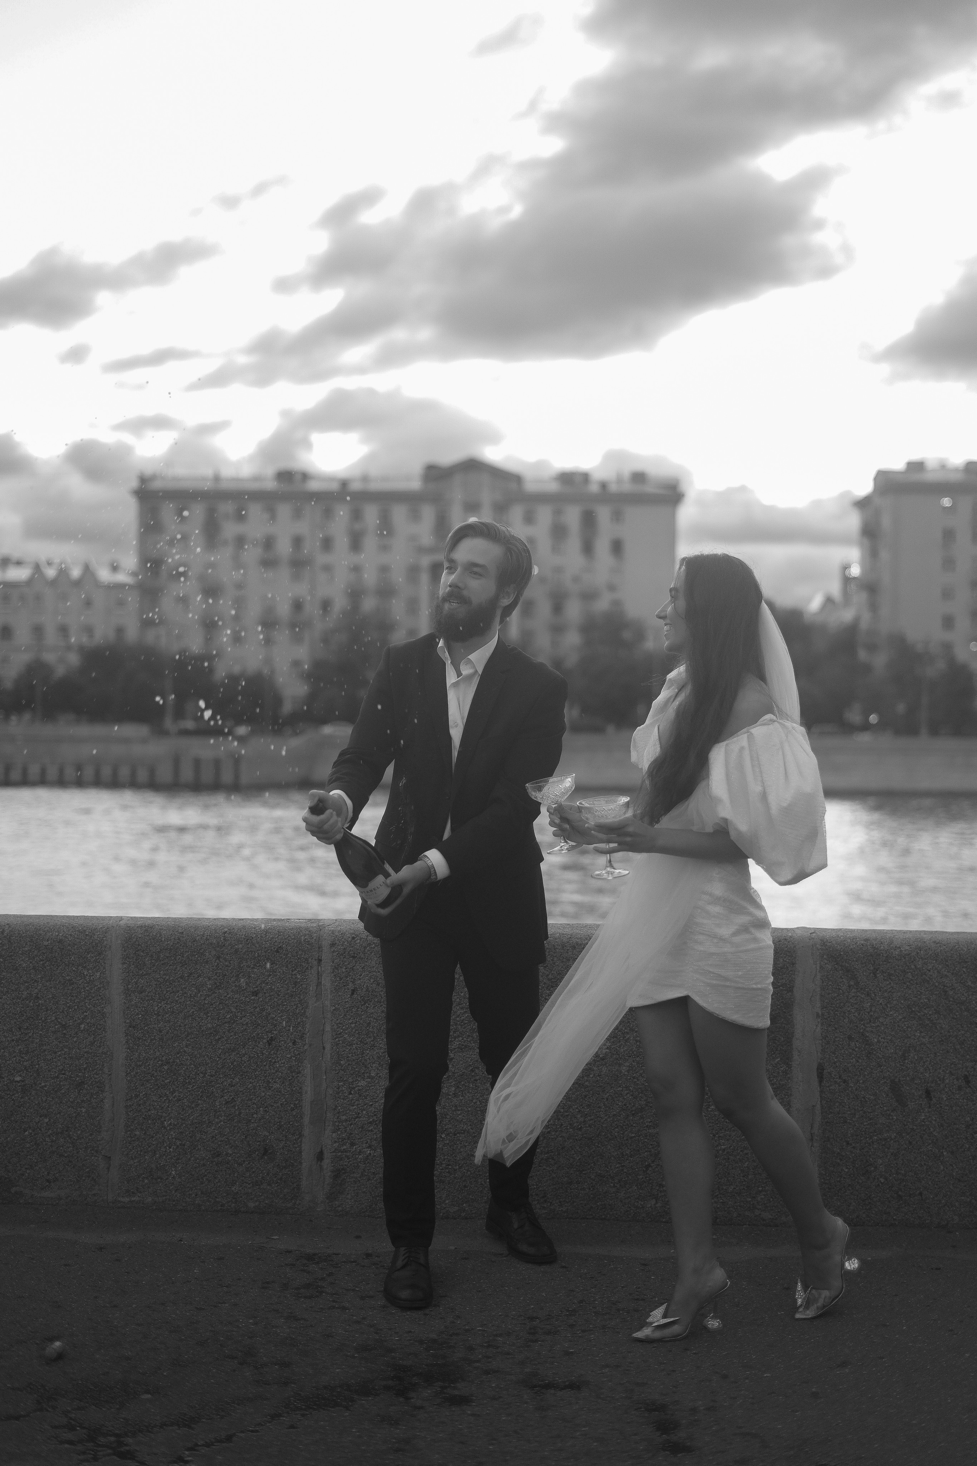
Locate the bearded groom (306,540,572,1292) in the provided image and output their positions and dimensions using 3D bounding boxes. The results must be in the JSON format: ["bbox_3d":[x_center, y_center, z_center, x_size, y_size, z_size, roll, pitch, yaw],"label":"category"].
[{"bbox_3d":[-0.070,0.397,4.760,0.530,1.790,0.700,1,0,18],"label":"bearded groom"}]

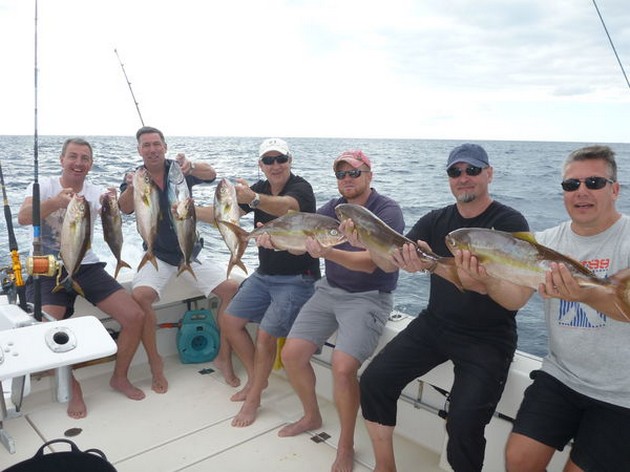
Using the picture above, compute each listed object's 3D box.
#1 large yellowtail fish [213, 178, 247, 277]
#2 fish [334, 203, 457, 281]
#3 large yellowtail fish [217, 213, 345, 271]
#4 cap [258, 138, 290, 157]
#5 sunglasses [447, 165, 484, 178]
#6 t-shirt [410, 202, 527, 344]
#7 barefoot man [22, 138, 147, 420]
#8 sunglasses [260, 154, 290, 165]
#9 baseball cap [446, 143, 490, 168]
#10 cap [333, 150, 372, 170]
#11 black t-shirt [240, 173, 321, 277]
[{"bbox_3d":[-0.420,-0.042,2.500,0.135,0.480,0.080,-9,10,-7],"label":"large yellowtail fish"},{"bbox_3d":[0.302,0.031,1.840,0.540,0.145,0.095,28,30,15],"label":"fish"},{"bbox_3d":[-0.137,0.015,2.220,0.560,0.170,0.090,3,14,12],"label":"large yellowtail fish"},{"bbox_3d":[-0.225,-0.483,2.830,0.175,0.130,0.250,-2,11,2],"label":"cap"},{"bbox_3d":[0.616,-0.258,2.070,0.148,0.050,0.150,8,13,33],"label":"sunglasses"},{"bbox_3d":[0.646,0.140,2.130,0.480,0.570,0.330,6,12,27],"label":"t-shirt"},{"bbox_3d":[-1.304,0.228,2.934,0.650,1.500,0.660,-2,11,-16],"label":"barefoot man"},{"bbox_3d":[-0.219,-0.422,2.830,0.148,0.050,0.150,-4,11,2],"label":"sunglasses"},{"bbox_3d":[0.623,-0.329,2.080,0.175,0.130,0.250,6,9,34],"label":"baseball cap"},{"bbox_3d":[0.185,-0.373,2.520,0.175,0.130,0.250,7,12,30],"label":"cap"},{"bbox_3d":[-0.199,-0.053,2.860,0.440,0.580,0.320,3,11,11],"label":"black t-shirt"}]

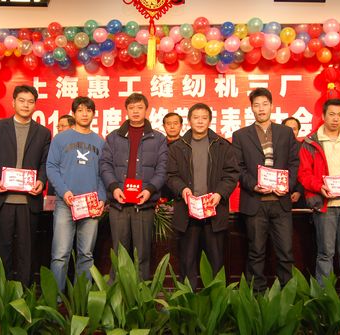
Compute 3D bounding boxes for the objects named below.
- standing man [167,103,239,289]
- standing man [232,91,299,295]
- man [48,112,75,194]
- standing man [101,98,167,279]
[{"bbox_3d":[0.281,0.291,3.193,0.620,1.685,0.400,0,-2,3],"label":"standing man"},{"bbox_3d":[0.822,0.225,3.216,0.580,1.820,0.400,0,-2,5],"label":"standing man"},{"bbox_3d":[-1.156,0.295,4.195,0.520,1.763,0.340,0,-2,0],"label":"man"},{"bbox_3d":[-0.302,0.248,3.195,0.600,1.772,0.400,0,-2,-2],"label":"standing man"}]

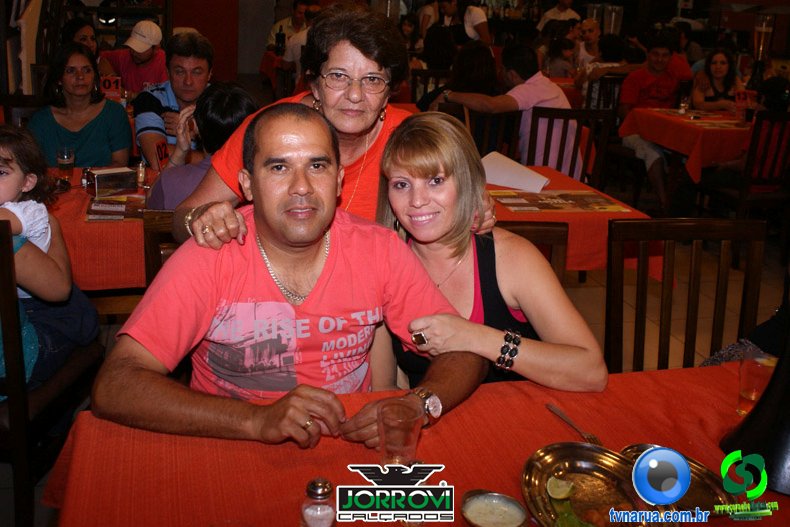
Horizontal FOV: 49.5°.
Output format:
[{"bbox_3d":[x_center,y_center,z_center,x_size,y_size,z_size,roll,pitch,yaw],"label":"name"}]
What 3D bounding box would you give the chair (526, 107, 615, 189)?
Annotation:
[{"bbox_3d":[0.877,-0.441,4.735,0.420,0.880,0.470,2,18,-4],"label":"chair"}]

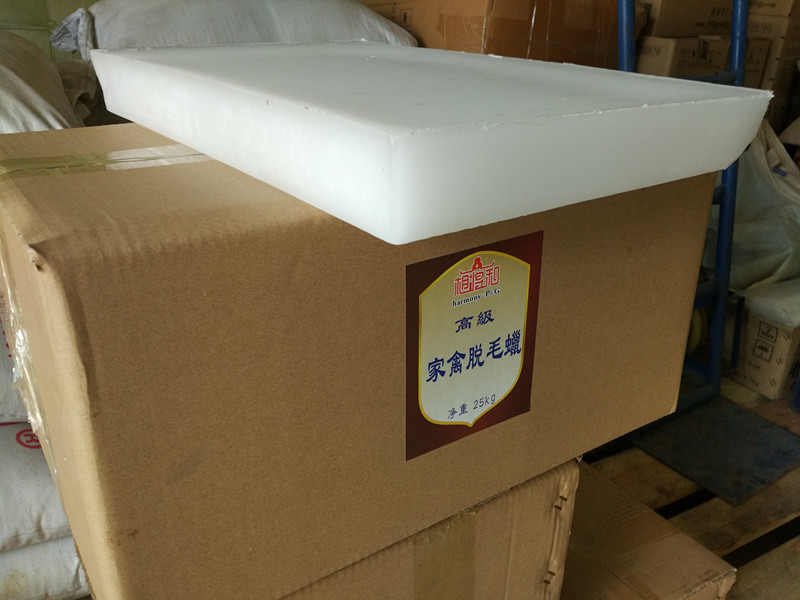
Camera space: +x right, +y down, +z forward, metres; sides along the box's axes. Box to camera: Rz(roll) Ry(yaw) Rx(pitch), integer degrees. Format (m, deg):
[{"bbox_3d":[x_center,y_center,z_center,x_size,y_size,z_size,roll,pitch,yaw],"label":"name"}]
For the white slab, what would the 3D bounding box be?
[{"bbox_3d":[-0.018,-0.151,0.525,0.290,0.049,0.447,-16,29,-33],"label":"white slab"}]

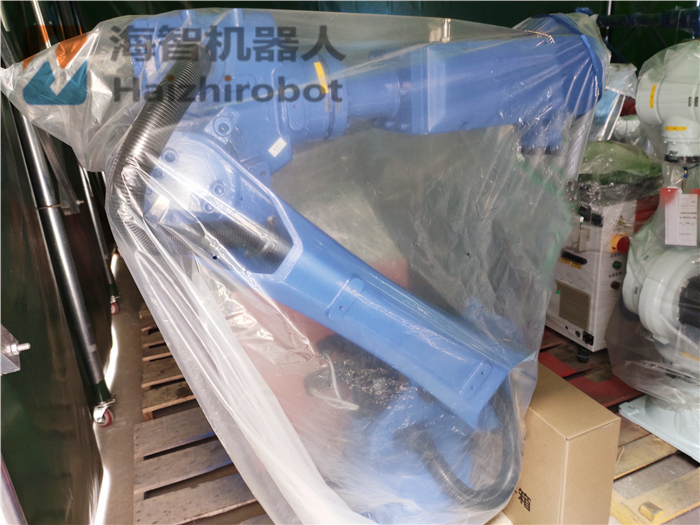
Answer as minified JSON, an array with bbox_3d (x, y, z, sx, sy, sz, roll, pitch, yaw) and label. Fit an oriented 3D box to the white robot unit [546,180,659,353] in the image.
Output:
[{"bbox_3d":[0.895,0.010,1.876,0.215,0.567,0.284,-12,20,-19],"label":"white robot unit"}]

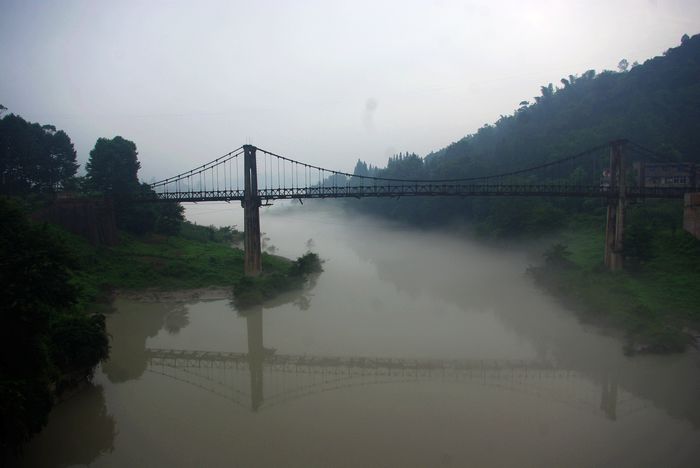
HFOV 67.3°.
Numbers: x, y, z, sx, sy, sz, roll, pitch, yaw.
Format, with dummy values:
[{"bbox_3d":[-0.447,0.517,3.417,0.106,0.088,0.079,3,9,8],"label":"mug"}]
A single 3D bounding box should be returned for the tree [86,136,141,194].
[{"bbox_3d":[-67.520,-18.843,150.000,15.000,18.000,14.000,-1,4,0],"label":"tree"}]

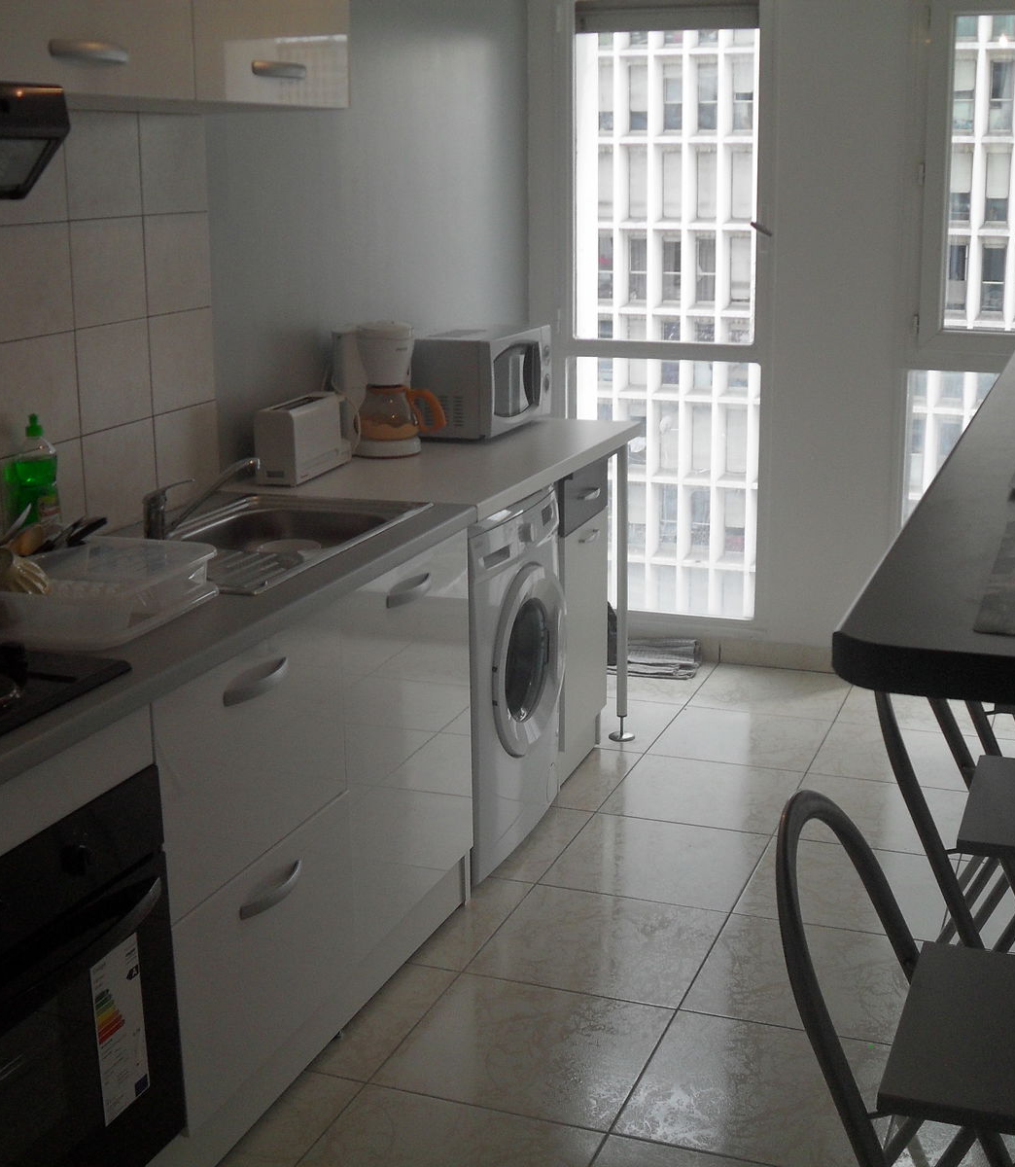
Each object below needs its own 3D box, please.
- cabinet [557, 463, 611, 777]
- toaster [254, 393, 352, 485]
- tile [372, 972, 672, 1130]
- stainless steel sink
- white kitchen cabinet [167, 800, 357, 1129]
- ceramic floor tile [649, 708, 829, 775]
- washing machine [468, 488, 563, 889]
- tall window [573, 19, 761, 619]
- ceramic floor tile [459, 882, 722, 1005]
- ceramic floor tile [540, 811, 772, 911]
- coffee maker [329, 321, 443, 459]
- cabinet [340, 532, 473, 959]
[{"bbox_3d":[-0.037,0.104,4.300,0.560,0.879,0.400,5,15,20],"label":"cabinet"},{"bbox_3d":[-0.483,-0.350,3.751,0.110,0.171,0.350,4,15,16],"label":"toaster"},{"bbox_3d":[0.041,0.882,2.988,0.450,0.010,0.444,5,16,21],"label":"tile"},{"bbox_3d":[-0.494,-0.023,3.117,0.437,0.154,0.774,5,16,21],"label":"stainless steel sink"},{"bbox_3d":[-0.643,0.603,2.770,0.560,0.366,0.600,5,15,20],"label":"white kitchen cabinet"},{"bbox_3d":[0.691,0.454,4.598,0.450,0.010,0.444,5,16,21],"label":"ceramic floor tile"},{"bbox_3d":[-0.220,0.215,3.867,0.581,0.849,0.596,5,16,21],"label":"washing machine"},{"bbox_3d":[0.533,-0.850,5.239,0.670,1.985,0.100,5,15,20],"label":"tall window"},{"bbox_3d":[0.203,0.775,3.390,0.450,0.010,0.444,5,16,21],"label":"ceramic floor tile"},{"bbox_3d":[0.366,0.668,3.793,0.450,0.010,0.444,5,16,21],"label":"ceramic floor tile"},{"bbox_3d":[-0.308,-0.500,4.003,0.250,0.329,0.175,10,18,35],"label":"coffee maker"},{"bbox_3d":[-0.436,0.294,3.266,0.560,0.725,0.600,5,15,20],"label":"cabinet"}]

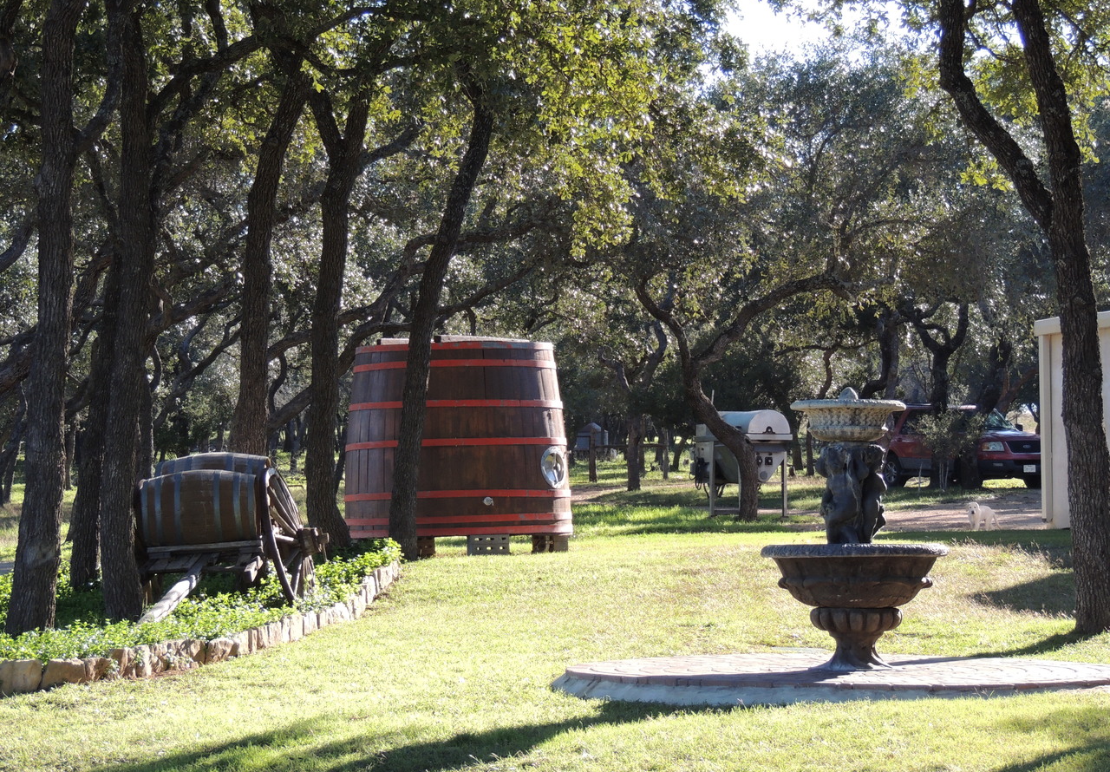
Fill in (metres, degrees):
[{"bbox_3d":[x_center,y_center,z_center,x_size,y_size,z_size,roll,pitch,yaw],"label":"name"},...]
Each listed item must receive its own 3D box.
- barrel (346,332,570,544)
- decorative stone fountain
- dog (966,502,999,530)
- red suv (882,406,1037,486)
[{"bbox_3d":[-1.028,0.565,35.700,2.390,2.070,2.390,-2,-1,0],"label":"barrel"},{"bbox_3d":[1.810,0.864,20.400,1.120,1.690,1.120,0,-1,0],"label":"decorative stone fountain"},{"bbox_3d":[5.910,1.794,46.500,0.480,0.420,0.170,1,-2,-36],"label":"dog"},{"bbox_3d":[9.000,1.355,74.500,2.020,1.950,5.230,0,-1,-27],"label":"red suv"}]

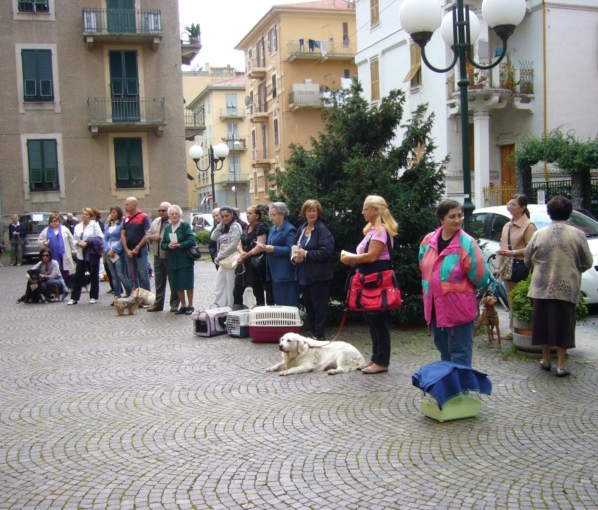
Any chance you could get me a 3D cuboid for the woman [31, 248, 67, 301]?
[{"bbox_3d":[-4.445,0.377,12.298,0.600,0.930,0.680,-2,4,3],"label":"woman"}]

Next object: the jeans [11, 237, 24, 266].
[{"bbox_3d":[-8.853,-0.156,21.622,0.400,0.900,0.270,-3,4,-17],"label":"jeans"}]

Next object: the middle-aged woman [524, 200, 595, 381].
[{"bbox_3d":[2.347,0.257,6.230,0.580,1.590,0.420,-1,4,14],"label":"middle-aged woman"}]

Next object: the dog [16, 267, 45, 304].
[{"bbox_3d":[-4.733,0.559,12.210,0.360,0.600,0.550,-4,5,-25],"label":"dog"}]

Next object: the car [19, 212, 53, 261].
[{"bbox_3d":[-8.883,-0.681,24.254,1.760,1.630,4.270,-3,4,-14],"label":"car"}]

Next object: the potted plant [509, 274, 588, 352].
[{"bbox_3d":[2.615,0.557,7.184,0.800,0.830,0.800,-2,4,0],"label":"potted plant"}]

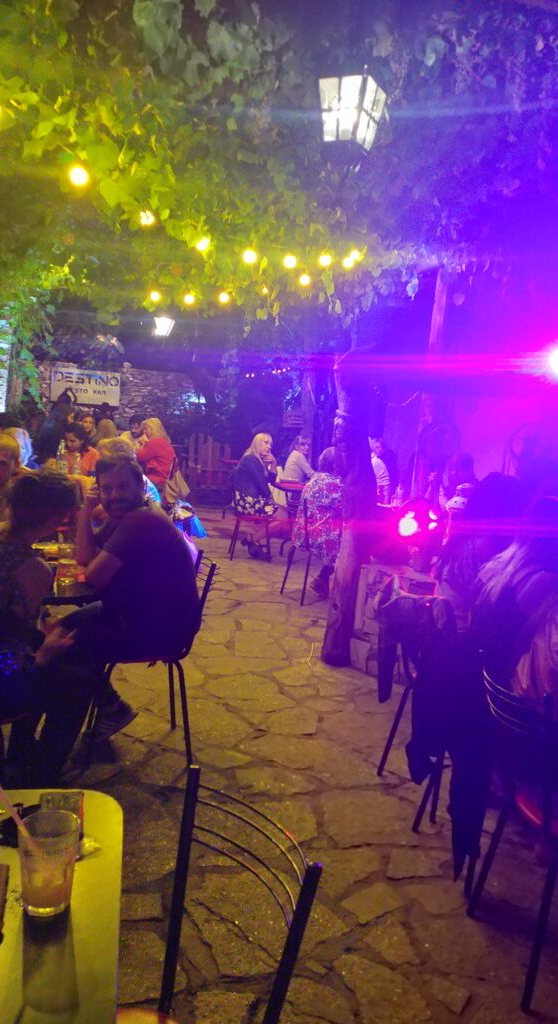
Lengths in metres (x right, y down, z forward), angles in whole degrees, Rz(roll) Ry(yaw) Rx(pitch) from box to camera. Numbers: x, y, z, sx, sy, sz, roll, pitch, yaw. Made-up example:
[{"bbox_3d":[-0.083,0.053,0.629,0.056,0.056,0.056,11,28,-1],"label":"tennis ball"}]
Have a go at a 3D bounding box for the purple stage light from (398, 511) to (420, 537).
[{"bbox_3d":[0.876,0.078,5.200,0.160,0.180,0.160,6,7,20],"label":"purple stage light"}]

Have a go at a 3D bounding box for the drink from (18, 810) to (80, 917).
[{"bbox_3d":[-0.326,0.498,1.089,0.081,0.120,0.081,4,6,0],"label":"drink"}]

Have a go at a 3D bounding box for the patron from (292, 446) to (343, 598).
[{"bbox_3d":[0.506,0.107,6.530,0.750,1.280,0.480,1,7,-22],"label":"patron"}]

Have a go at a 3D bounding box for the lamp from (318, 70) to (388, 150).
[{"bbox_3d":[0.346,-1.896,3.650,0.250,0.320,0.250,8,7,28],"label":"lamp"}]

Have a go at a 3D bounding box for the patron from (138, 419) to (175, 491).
[{"bbox_3d":[-1.392,-0.397,8.600,0.650,1.300,0.480,7,7,22],"label":"patron"}]

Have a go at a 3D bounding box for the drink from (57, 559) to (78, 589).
[{"bbox_3d":[-0.846,0.241,3.068,0.086,0.110,0.086,4,6,0],"label":"drink"}]

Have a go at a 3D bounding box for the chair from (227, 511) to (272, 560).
[{"bbox_3d":[-0.315,0.037,8.200,0.480,0.850,0.430,4,6,-3],"label":"chair"}]

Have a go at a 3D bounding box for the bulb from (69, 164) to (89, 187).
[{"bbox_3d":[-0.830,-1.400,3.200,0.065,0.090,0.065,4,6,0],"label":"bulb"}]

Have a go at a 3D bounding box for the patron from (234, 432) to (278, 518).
[{"bbox_3d":[-0.219,-0.165,8.200,0.640,1.340,0.460,4,6,-3],"label":"patron"}]

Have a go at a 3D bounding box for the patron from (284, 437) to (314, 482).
[{"bbox_3d":[0.260,-0.272,9.300,0.650,1.270,0.460,4,6,-6],"label":"patron"}]

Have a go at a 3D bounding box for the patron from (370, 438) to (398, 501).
[{"bbox_3d":[0.999,-0.117,7.800,0.620,1.300,0.480,7,7,25],"label":"patron"}]

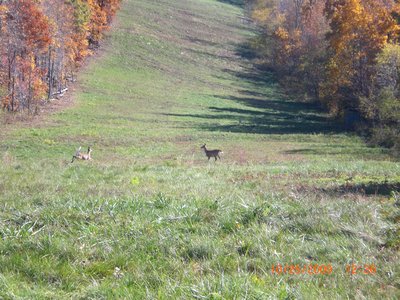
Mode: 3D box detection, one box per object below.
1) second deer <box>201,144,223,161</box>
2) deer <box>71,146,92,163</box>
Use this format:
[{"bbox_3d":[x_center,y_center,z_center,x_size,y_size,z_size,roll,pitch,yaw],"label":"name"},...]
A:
[{"bbox_3d":[0.750,0.228,81.000,1.400,1.200,0.400,0,0,10],"label":"second deer"},{"bbox_3d":[-7.339,0.330,82.000,1.420,1.060,0.400,0,0,0],"label":"deer"}]

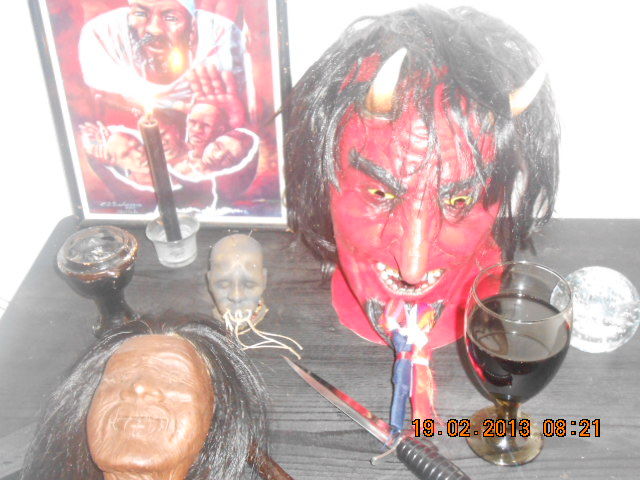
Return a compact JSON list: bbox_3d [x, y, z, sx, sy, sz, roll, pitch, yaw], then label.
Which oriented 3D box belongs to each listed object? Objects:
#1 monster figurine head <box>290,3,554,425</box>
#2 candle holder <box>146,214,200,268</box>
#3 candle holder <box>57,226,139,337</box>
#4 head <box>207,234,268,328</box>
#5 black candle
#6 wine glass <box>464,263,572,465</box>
[{"bbox_3d":[0.096,-0.055,0.753,0.245,0.300,0.280,5,37,12],"label":"monster figurine head"},{"bbox_3d":[-0.163,0.002,0.917,0.058,0.041,0.058,-11,37,-10],"label":"candle holder"},{"bbox_3d":[-0.213,0.044,0.814,0.075,0.099,0.075,-15,38,-15],"label":"candle holder"},{"bbox_3d":[-0.083,0.041,0.817,0.059,0.088,0.069,-8,36,-6],"label":"head"},{"bbox_3d":[-0.169,-0.057,0.875,0.018,0.170,0.018,-11,37,-10],"label":"black candle"},{"bbox_3d":[0.154,0.103,0.651,0.080,0.160,0.080,7,38,14],"label":"wine glass"}]

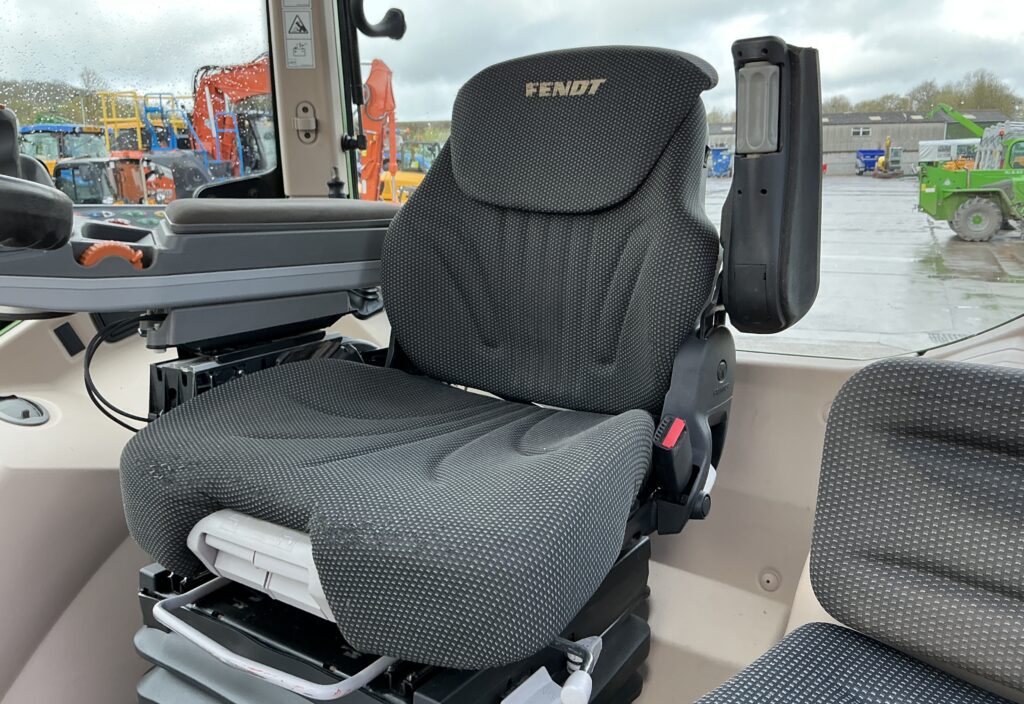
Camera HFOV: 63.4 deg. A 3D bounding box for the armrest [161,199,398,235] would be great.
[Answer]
[{"bbox_3d":[-0.362,-0.220,1.308,0.400,0.047,0.120,-10,17,-43],"label":"armrest"}]

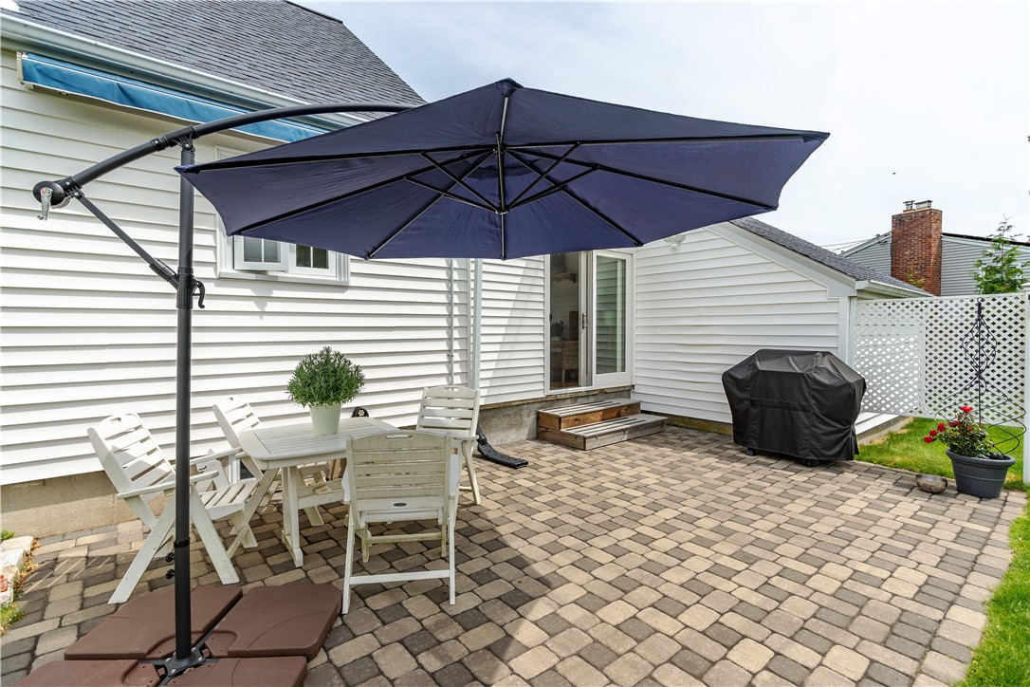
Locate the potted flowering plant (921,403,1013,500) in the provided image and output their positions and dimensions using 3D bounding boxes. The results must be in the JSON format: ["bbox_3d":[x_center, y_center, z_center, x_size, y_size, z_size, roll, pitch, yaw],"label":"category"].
[{"bbox_3d":[3.959,0.914,3.990,0.470,0.742,0.550,-2,3,-44],"label":"potted flowering plant"}]

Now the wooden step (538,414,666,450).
[{"bbox_3d":[1.196,1.137,6.162,1.657,0.167,0.838,-2,2,-40],"label":"wooden step"}]

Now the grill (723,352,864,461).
[{"bbox_3d":[3.019,0.666,5.010,0.542,1.174,1.252,-2,2,-40],"label":"grill"}]

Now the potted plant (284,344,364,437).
[{"bbox_3d":[-1.285,0.321,3.098,0.475,0.567,0.475,-1,2,-23],"label":"potted plant"}]

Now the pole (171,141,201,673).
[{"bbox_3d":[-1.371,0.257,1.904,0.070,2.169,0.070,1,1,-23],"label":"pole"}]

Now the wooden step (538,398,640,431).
[{"bbox_3d":[1.061,0.960,6.318,1.657,0.177,0.417,-2,2,-40],"label":"wooden step"}]

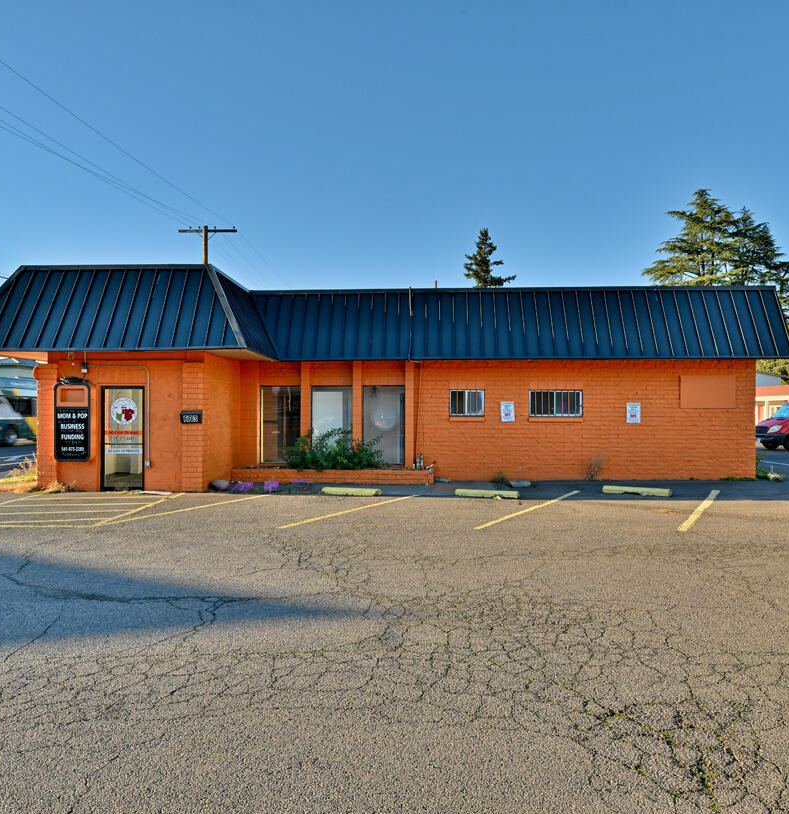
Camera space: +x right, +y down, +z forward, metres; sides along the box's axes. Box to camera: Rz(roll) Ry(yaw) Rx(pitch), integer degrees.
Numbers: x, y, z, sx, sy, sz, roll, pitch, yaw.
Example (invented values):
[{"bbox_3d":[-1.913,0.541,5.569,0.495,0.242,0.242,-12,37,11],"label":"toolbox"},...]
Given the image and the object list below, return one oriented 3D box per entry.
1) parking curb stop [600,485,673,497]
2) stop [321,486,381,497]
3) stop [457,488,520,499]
[{"bbox_3d":[4.680,1.620,12.400,1.230,0.125,0.150,0,0,18],"label":"parking curb stop"},{"bbox_3d":[-0.825,1.645,12.500,1.220,0.125,0.150,0,0,18],"label":"stop"},{"bbox_3d":[1.780,1.650,12.280,1.220,0.125,0.150,0,0,18],"label":"stop"}]

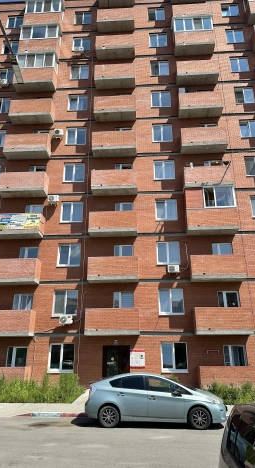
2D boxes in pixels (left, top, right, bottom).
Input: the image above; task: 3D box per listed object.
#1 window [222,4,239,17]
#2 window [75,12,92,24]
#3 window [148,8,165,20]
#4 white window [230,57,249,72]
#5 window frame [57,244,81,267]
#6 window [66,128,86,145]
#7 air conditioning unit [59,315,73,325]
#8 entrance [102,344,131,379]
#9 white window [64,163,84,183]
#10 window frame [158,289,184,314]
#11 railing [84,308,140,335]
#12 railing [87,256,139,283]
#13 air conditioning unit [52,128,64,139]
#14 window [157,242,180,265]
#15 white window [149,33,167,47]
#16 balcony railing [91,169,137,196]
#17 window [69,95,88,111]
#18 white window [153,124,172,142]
[{"bbox_3d":[8.148,-17.585,25.638,1.299,1.319,0.160,-1,-20,3],"label":"window"},{"bbox_3d":[-3.666,-18.029,27.201,1.384,1.413,0.150,-1,-20,3],"label":"window"},{"bbox_3d":[2.467,-18.164,26.901,1.373,1.413,0.150,-1,-20,3],"label":"window"},{"bbox_3d":[8.540,-12.764,24.559,1.358,1.413,0.150,-1,-20,3],"label":"white window"},{"bbox_3d":[-3.436,1.277,19.331,1.370,1.400,0.160,-1,-20,3],"label":"window frame"},{"bbox_3d":[-3.615,-6.894,22.864,1.376,1.429,0.150,-1,-20,3],"label":"window"},{"bbox_3d":[-3.441,4.856,18.344,0.730,0.510,0.270,-1,-20,3],"label":"air conditioning unit"},{"bbox_3d":[-0.593,7.245,17.685,1.530,2.174,0.200,-1,-20,3],"label":"entrance"},{"bbox_3d":[-3.603,-4.156,21.850,1.376,1.429,0.150,-1,-20,3],"label":"white window"},{"bbox_3d":[2.491,3.909,18.503,1.390,1.453,0.140,-1,-20,3],"label":"window frame"},{"bbox_3d":[-0.765,4.728,17.373,2.811,1.302,0.888,-1,-20,3],"label":"railing"},{"bbox_3d":[-0.792,2.167,19.109,2.951,1.383,0.970,-1,-20,3],"label":"railing"},{"bbox_3d":[-4.846,-7.153,22.959,0.710,0.493,0.266,-1,-20,3],"label":"air conditioning unit"},{"bbox_3d":[2.510,1.196,19.655,1.372,1.434,0.150,-1,-20,3],"label":"window"},{"bbox_3d":[2.413,-15.254,25.614,1.390,1.453,0.140,-1,-20,3],"label":"white window"},{"bbox_3d":[-0.793,-3.193,20.305,2.811,1.302,0.888,-1,-20,3],"label":"balcony railing"},{"bbox_3d":[-3.639,-9.648,24.056,1.401,1.429,0.150,-1,-20,3],"label":"window"},{"bbox_3d":[2.487,-7.140,22.877,1.443,1.468,0.118,-1,-20,3],"label":"white window"}]

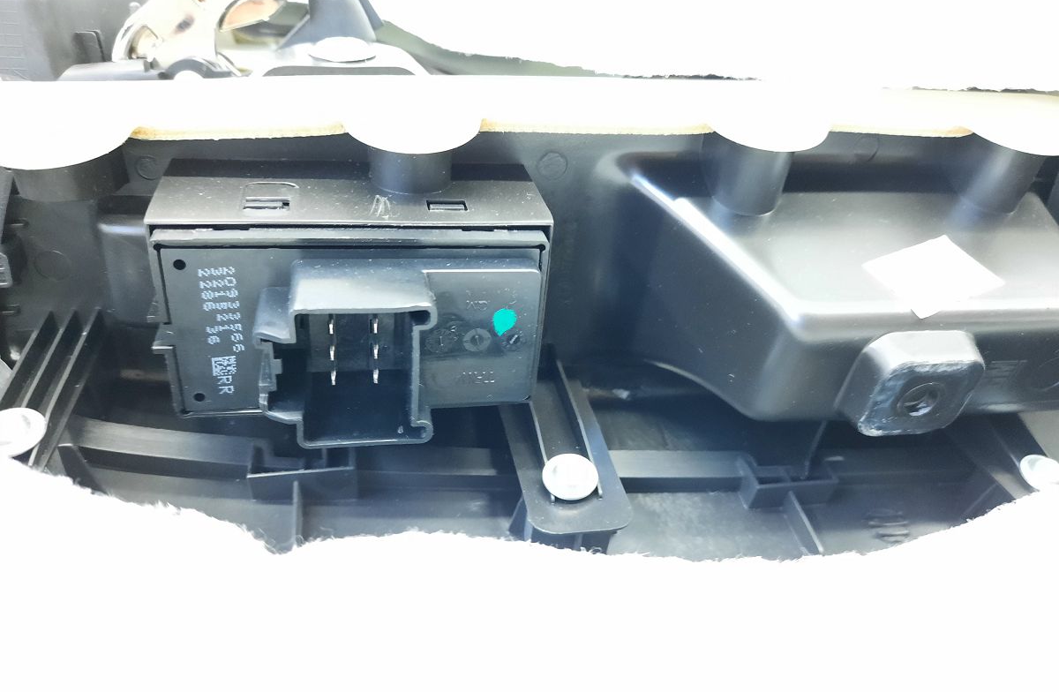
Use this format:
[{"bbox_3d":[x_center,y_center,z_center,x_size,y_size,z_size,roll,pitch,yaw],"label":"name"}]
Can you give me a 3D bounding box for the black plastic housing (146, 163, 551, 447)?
[{"bbox_3d":[-0.032,-0.008,0.146,0.068,0.039,0.045,-2,34,-13],"label":"black plastic housing"}]

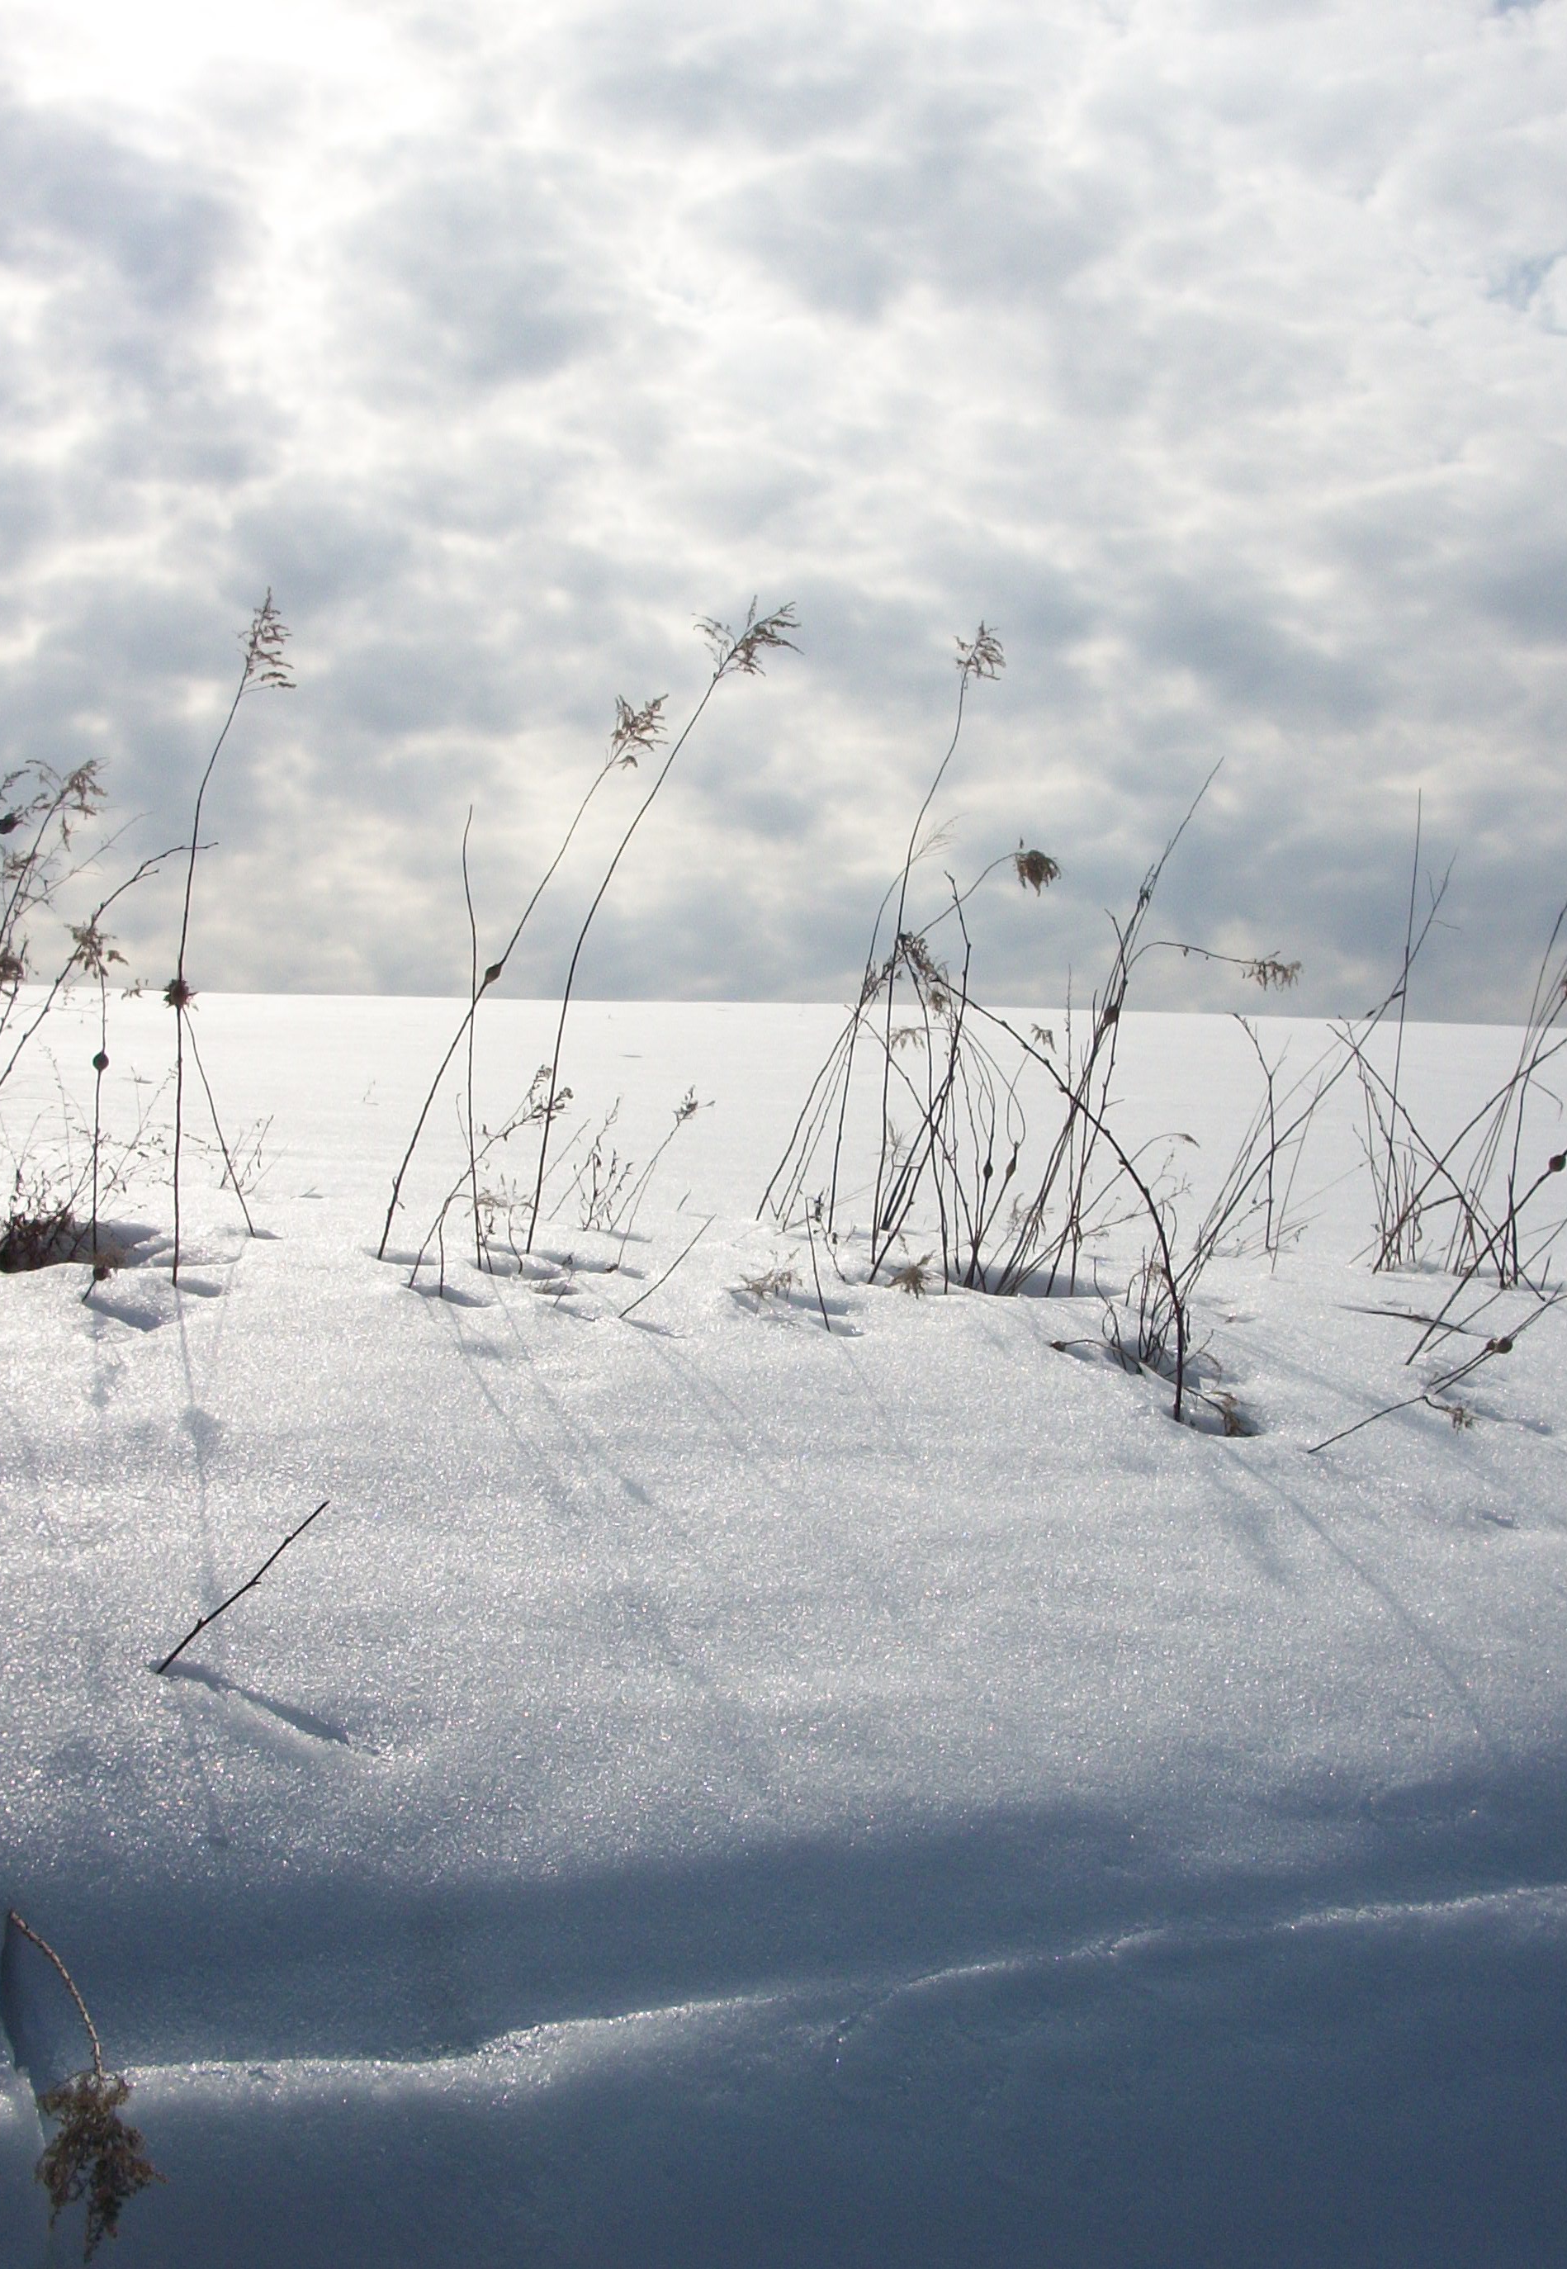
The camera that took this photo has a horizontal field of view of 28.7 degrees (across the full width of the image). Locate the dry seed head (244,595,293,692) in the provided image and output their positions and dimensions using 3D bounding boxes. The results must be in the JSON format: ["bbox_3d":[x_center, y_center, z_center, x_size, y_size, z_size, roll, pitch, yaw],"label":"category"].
[{"bbox_3d":[-0.657,-0.628,3.900,0.063,0.127,0.065,1,1,0],"label":"dry seed head"}]

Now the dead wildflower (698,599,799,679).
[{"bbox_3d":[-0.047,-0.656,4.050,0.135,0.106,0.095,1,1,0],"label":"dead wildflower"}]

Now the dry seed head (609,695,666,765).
[{"bbox_3d":[-0.193,-0.535,4.050,0.075,0.091,0.070,1,1,0],"label":"dry seed head"}]

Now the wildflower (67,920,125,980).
[{"bbox_3d":[-0.899,-0.241,4.000,0.077,0.077,0.070,1,1,0],"label":"wildflower"}]

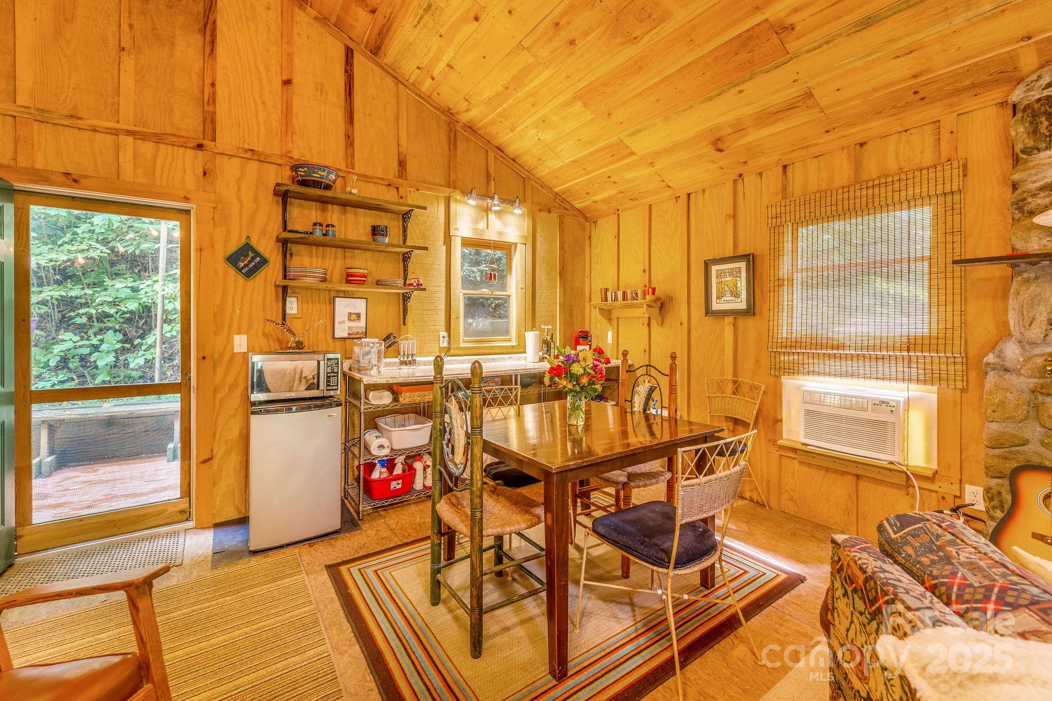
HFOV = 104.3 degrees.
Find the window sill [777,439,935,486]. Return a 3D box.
[{"bbox_3d":[1.973,0.698,2.510,0.110,0.125,0.790,-1,2,-34],"label":"window sill"}]

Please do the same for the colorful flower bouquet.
[{"bbox_3d":[0.265,0.170,2.110,0.330,0.390,0.330,0,2,0],"label":"colorful flower bouquet"}]

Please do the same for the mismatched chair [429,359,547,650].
[{"bbox_3d":[-0.156,0.606,1.842,0.420,1.150,0.480,-1,2,-34],"label":"mismatched chair"}]

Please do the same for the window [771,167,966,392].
[{"bbox_3d":[1.974,-0.403,2.469,0.100,1.170,0.935,-1,3,-32],"label":"window"}]

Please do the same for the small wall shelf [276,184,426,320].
[{"bbox_3d":[-1.265,-0.661,3.054,1.040,0.940,0.200,-1,2,-33],"label":"small wall shelf"}]

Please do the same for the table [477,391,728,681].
[{"bbox_3d":[0.256,0.758,2.149,1.050,0.770,1.020,-1,3,-32],"label":"table"}]

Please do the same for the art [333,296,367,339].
[{"bbox_3d":[-1.330,-0.244,3.102,0.237,0.310,0.020,-1,3,-32],"label":"art"}]

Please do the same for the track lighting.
[{"bbox_3d":[-0.296,-1.340,3.704,0.600,0.165,0.140,-1,2,-33],"label":"track lighting"}]

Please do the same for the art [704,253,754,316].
[{"bbox_3d":[1.545,-0.488,3.138,0.035,0.453,0.385,-1,3,-32],"label":"art"}]

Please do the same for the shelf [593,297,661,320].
[{"bbox_3d":[0.946,-0.355,3.926,0.210,0.220,0.730,-1,2,-34],"label":"shelf"}]

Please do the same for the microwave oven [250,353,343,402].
[{"bbox_3d":[-1.432,0.134,2.550,0.462,0.263,0.350,-1,3,-32],"label":"microwave oven"}]

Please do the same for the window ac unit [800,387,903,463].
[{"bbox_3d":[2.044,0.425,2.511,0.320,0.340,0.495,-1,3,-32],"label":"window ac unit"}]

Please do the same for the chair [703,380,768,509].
[{"bbox_3d":[1.369,0.675,2.943,0.530,0.880,0.490,-1,2,-34],"label":"chair"}]

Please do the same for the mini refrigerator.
[{"bbox_3d":[-1.508,0.717,2.667,0.475,0.835,0.490,-1,2,-32],"label":"mini refrigerator"}]

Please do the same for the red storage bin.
[{"bbox_3d":[-1.008,0.933,2.981,0.350,0.165,0.300,-1,2,-33],"label":"red storage bin"}]

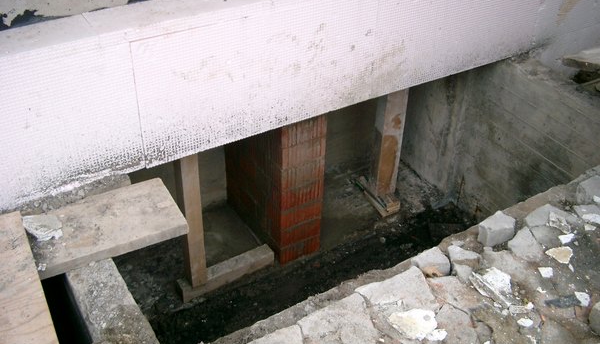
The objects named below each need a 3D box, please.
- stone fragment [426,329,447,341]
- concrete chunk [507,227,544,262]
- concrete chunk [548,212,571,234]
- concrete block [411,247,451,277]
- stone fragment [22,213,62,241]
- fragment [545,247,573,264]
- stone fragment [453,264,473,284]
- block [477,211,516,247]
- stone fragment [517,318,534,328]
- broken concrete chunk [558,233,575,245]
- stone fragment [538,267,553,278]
[{"bbox_3d":[0.454,0.542,2.121,0.076,0.018,0.044,-6,37,-11],"label":"stone fragment"},{"bbox_3d":[0.837,0.265,2.388,0.120,0.050,0.160,1,31,-1],"label":"concrete chunk"},{"bbox_3d":[1.017,0.200,2.510,0.072,0.040,0.105,1,31,-1],"label":"concrete chunk"},{"bbox_3d":[0.483,0.342,2.356,0.115,0.065,0.104,-16,40,-22],"label":"concrete block"},{"bbox_3d":[-0.947,0.206,2.368,0.140,0.045,0.120,1,31,-1],"label":"stone fragment"},{"bbox_3d":[1.009,0.314,2.457,0.098,0.018,0.090,-25,44,-31],"label":"fragment"},{"bbox_3d":[0.565,0.354,2.236,0.070,0.045,0.070,1,31,-1],"label":"stone fragment"},{"bbox_3d":[0.775,0.229,2.502,0.130,0.090,0.099,-27,45,-33],"label":"block"},{"bbox_3d":[0.724,0.483,2.059,0.050,0.015,0.029,4,32,5],"label":"stone fragment"},{"bbox_3d":[1.016,0.255,2.444,0.075,0.015,0.036,-17,36,-27],"label":"broken concrete chunk"},{"bbox_3d":[0.871,0.356,2.274,0.052,0.015,0.044,-3,32,-7],"label":"stone fragment"}]

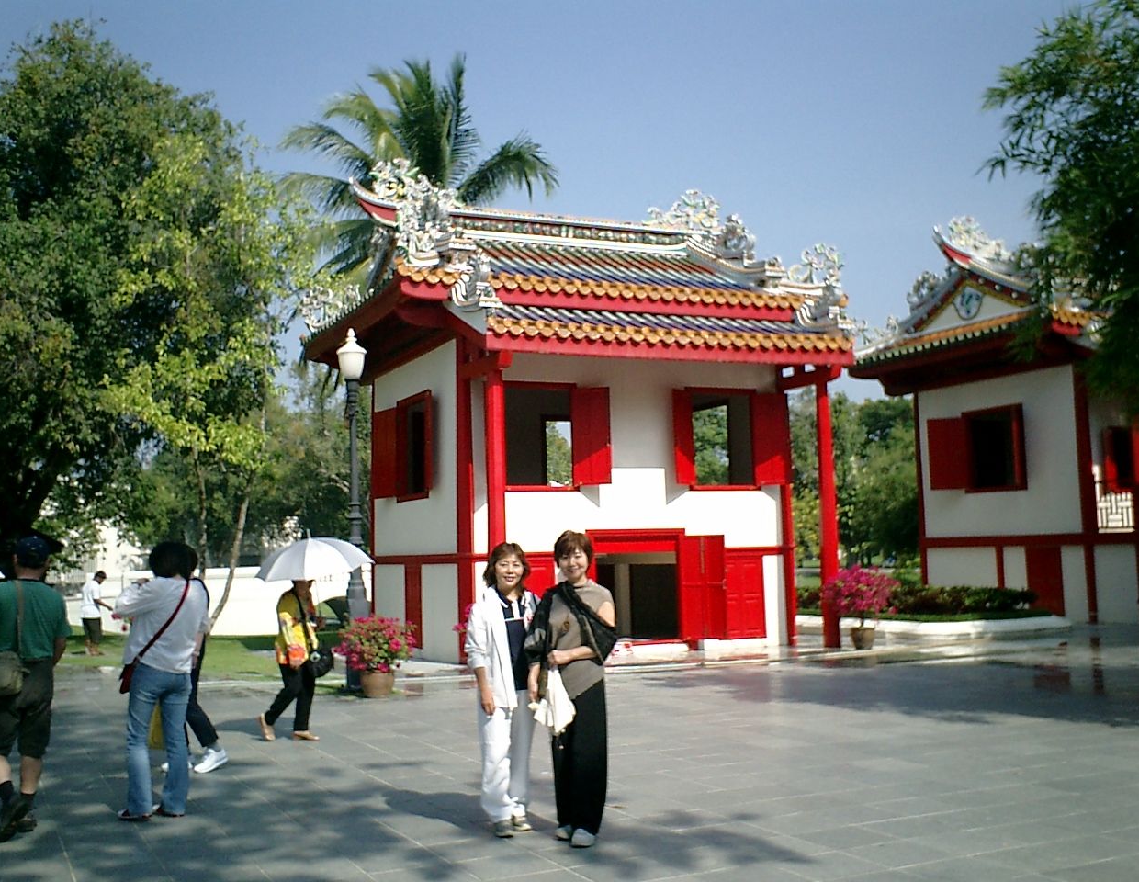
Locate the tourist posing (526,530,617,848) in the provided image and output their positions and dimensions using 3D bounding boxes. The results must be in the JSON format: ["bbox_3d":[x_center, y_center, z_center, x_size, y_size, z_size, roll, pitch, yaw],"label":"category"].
[{"bbox_3d":[-0.004,1.292,6.724,0.480,1.610,0.360,-2,-5,3],"label":"tourist posing"}]

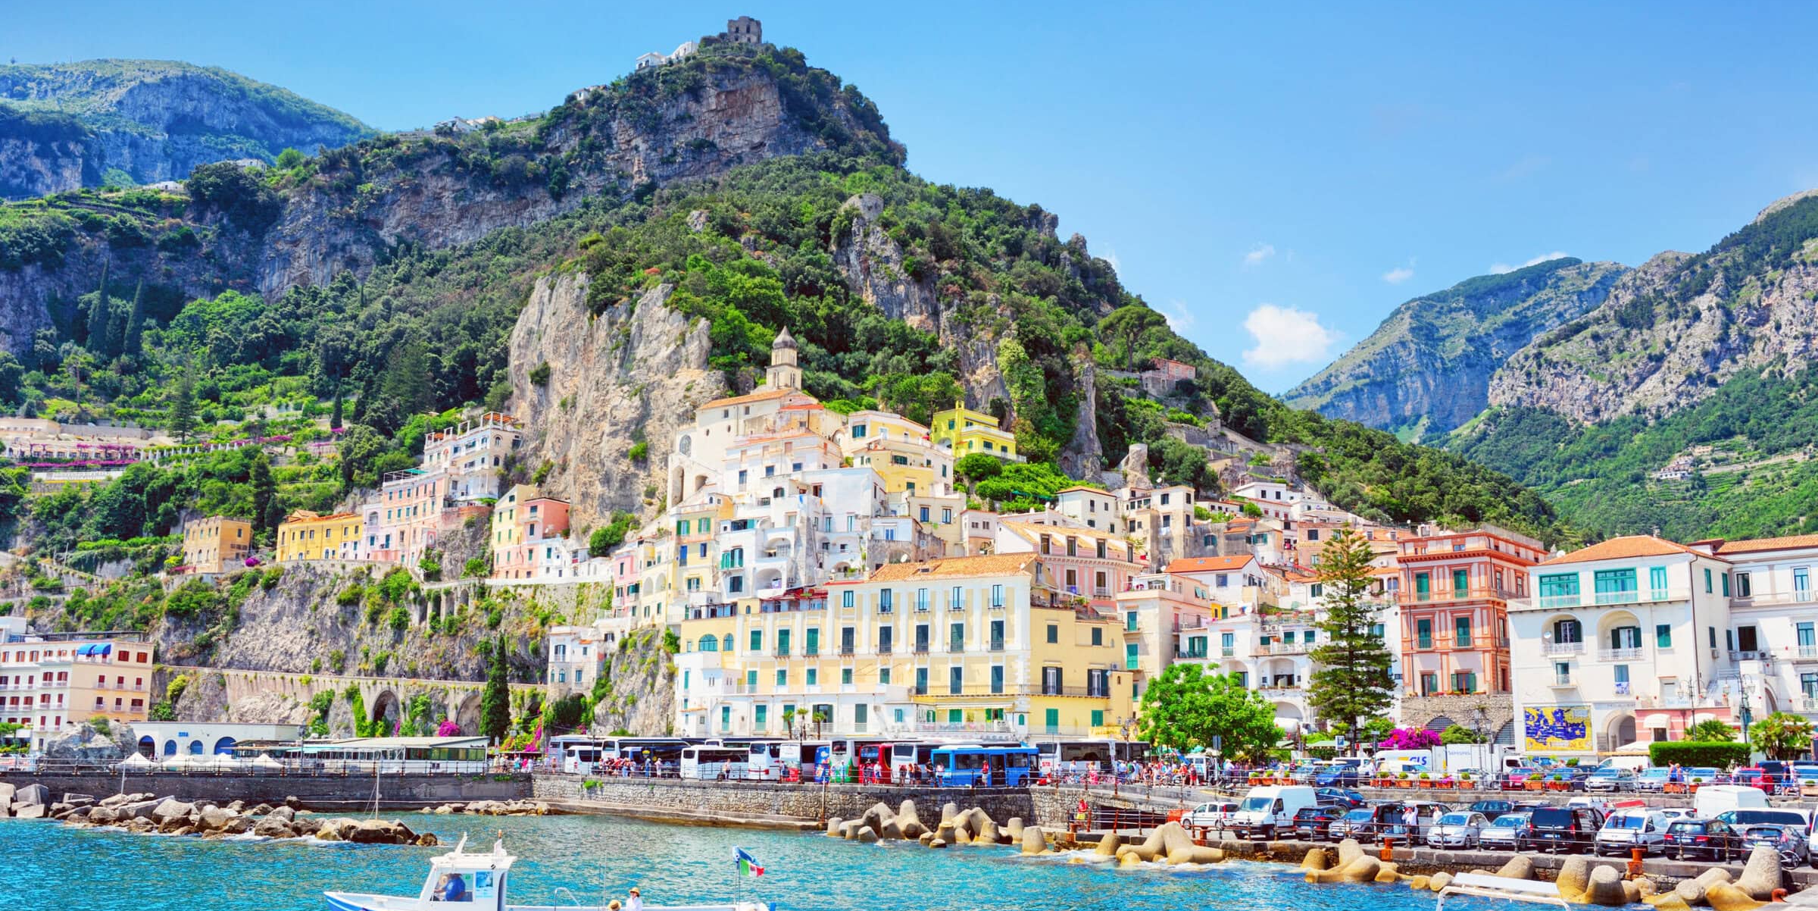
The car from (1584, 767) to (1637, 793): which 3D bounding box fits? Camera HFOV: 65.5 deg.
[{"bbox_3d":[42.443,19.569,85.500,1.720,1.480,4.100,-11,-16,44],"label":"car"}]

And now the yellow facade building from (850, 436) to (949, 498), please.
[{"bbox_3d":[-1.348,2.128,180.000,11.500,7.300,7.000,6,-13,-27],"label":"yellow facade building"}]

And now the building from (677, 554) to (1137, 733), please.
[{"bbox_3d":[-0.969,20.760,136.000,41.000,19.300,15.000,-5,-13,26],"label":"building"}]

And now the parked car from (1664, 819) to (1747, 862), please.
[{"bbox_3d":[32.141,15.437,56.894,4.350,1.460,1.770,11,-15,-43],"label":"parked car"}]

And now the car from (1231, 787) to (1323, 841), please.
[{"bbox_3d":[18.108,17.508,69.500,2.000,2.450,5.000,-11,-16,43],"label":"car"}]

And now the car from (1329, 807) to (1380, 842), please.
[{"bbox_3d":[20.918,16.922,65.000,1.700,1.470,3.950,-10,-15,42],"label":"car"}]

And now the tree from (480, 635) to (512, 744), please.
[{"bbox_3d":[-42.386,24.553,145.000,2.800,12.500,2.800,1,-11,0],"label":"tree"}]

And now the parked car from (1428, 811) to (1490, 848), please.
[{"bbox_3d":[24.430,16.505,62.375,1.670,1.490,3.750,-8,-14,37],"label":"parked car"}]

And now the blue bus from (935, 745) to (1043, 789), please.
[{"bbox_3d":[5.475,22.038,100.000,7.900,2.950,2.350,9,-14,-36],"label":"blue bus"}]

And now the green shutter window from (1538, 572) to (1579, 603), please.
[{"bbox_3d":[47.777,9.730,104.000,2.900,2.200,0.200,-11,-16,43],"label":"green shutter window"}]

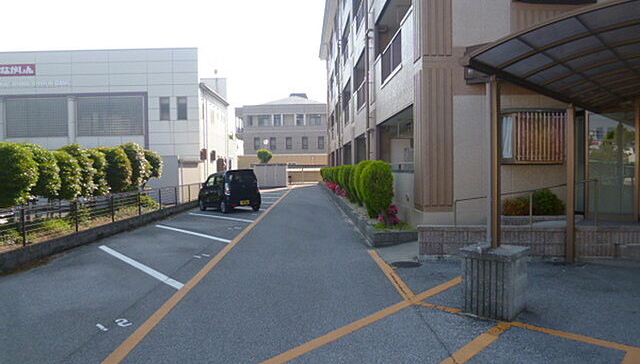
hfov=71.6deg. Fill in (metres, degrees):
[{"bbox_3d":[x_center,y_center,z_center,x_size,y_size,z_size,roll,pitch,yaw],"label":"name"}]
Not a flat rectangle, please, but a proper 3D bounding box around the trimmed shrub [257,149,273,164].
[{"bbox_3d":[-5.754,-2.631,46.000,1.600,1.650,1.600,-1,2,-2],"label":"trimmed shrub"}]

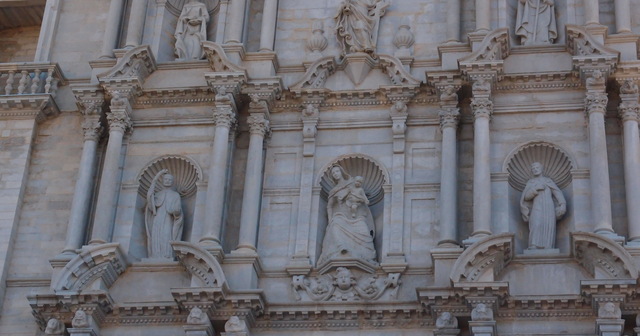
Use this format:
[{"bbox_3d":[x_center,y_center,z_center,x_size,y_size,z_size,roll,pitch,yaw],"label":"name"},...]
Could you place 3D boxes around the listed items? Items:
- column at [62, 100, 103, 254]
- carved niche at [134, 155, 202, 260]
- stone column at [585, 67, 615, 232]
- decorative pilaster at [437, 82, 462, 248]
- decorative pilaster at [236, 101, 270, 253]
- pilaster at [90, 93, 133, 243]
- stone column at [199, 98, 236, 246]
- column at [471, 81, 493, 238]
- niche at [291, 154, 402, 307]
[{"bbox_3d":[-6.943,0.330,38.922,0.584,4.995,0.604,-2,-27,10],"label":"column"},{"bbox_3d":[-4.025,1.265,35.822,1.850,3.363,0.900,-2,-32,9],"label":"carved niche"},{"bbox_3d":[7.180,-0.434,33.741,0.620,4.778,0.620,-2,-32,9],"label":"stone column"},{"bbox_3d":[3.679,0.001,37.078,0.584,4.995,0.604,-2,-27,10],"label":"decorative pilaster"},{"bbox_3d":[-1.778,0.167,35.483,0.600,4.705,0.600,-2,-32,9],"label":"decorative pilaster"},{"bbox_3d":[-6.090,0.108,38.246,0.584,4.868,0.604,-2,-27,10],"label":"pilaster"},{"bbox_3d":[-2.933,0.011,37.698,0.584,4.868,0.604,-2,-27,10],"label":"stone column"},{"bbox_3d":[4.501,-0.219,36.407,0.584,4.868,0.604,-2,-27,10],"label":"column"},{"bbox_3d":[0.822,1.552,34.989,2.750,4.434,1.350,-2,-32,9],"label":"niche"}]

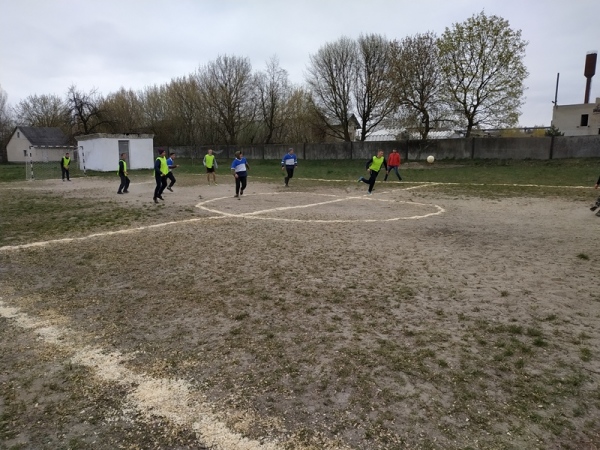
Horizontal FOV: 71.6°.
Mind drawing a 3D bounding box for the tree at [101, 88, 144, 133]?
[{"bbox_3d":[-29.868,-16.911,70.000,7.000,11.000,7.000,-1,10,0],"label":"tree"}]

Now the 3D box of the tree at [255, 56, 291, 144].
[{"bbox_3d":[-3.482,-14.867,52.692,4.558,12.730,4.330,0,10,0],"label":"tree"}]

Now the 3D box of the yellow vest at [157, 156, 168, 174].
[{"bbox_3d":[-4.363,-1.863,13.200,0.310,0.620,0.420,5,12,29],"label":"yellow vest"}]

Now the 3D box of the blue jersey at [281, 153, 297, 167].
[{"bbox_3d":[-0.517,-2.931,18.700,0.640,0.640,0.320,-2,10,-6],"label":"blue jersey"}]

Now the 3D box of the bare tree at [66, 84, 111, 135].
[{"bbox_3d":[-20.675,-10.011,40.869,4.518,7.264,4.292,0,10,0],"label":"bare tree"}]

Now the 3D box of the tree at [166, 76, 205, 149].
[{"bbox_3d":[-16.970,-15.915,61.141,5.877,11.835,5.583,0,10,0],"label":"tree"}]

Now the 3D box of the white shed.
[{"bbox_3d":[-15.364,-6.058,34.623,4.300,2.900,4.600,8,14,41],"label":"white shed"}]

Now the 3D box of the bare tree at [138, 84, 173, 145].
[{"bbox_3d":[-22.289,-15.960,64.182,5.244,10.950,4.982,0,10,0],"label":"bare tree"}]

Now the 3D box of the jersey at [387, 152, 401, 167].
[{"bbox_3d":[4.829,-3.391,21.439,0.660,0.720,0.340,1,10,7],"label":"jersey"}]

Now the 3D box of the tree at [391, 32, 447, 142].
[{"bbox_3d":[12.021,-12.870,41.875,5.834,12.201,5.543,0,10,0],"label":"tree"}]

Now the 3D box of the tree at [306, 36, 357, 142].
[{"bbox_3d":[3.479,-14.198,46.715,5.723,13.296,5.437,0,10,0],"label":"tree"}]

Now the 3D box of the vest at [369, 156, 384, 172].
[{"bbox_3d":[2.786,-2.210,15.149,0.470,0.600,0.330,6,13,-38],"label":"vest"}]

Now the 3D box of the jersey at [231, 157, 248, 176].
[{"bbox_3d":[-2.181,-2.081,15.000,0.600,0.700,0.340,-4,11,-17],"label":"jersey"}]

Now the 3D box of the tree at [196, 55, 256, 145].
[{"bbox_3d":[-10.282,-16.665,59.000,8.400,14.000,8.200,-1,10,0],"label":"tree"}]

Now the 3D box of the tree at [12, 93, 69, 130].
[{"bbox_3d":[-45.983,-17.522,74.000,9.400,10.800,9.200,-1,10,0],"label":"tree"}]

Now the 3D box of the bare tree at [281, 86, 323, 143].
[{"bbox_3d":[0.186,-12.759,51.550,5.203,8.676,4.943,0,10,0],"label":"bare tree"}]

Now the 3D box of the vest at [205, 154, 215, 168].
[{"bbox_3d":[-4.307,-3.008,19.800,0.440,0.640,0.280,-2,10,-8],"label":"vest"}]

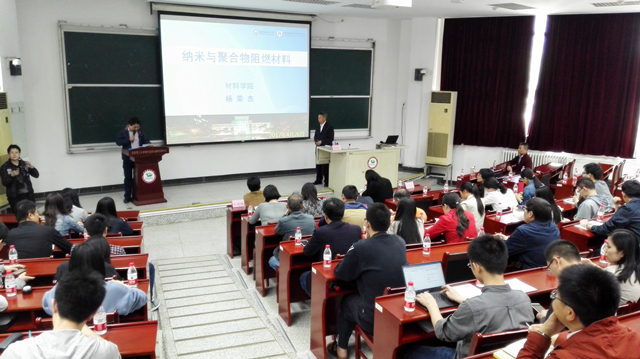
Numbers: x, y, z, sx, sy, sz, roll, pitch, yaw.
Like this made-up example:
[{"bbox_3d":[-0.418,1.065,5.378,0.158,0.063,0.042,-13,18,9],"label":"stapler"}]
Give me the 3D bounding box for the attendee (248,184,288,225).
[{"bbox_3d":[-0.679,0.708,6.143,0.520,1.260,0.720,-3,13,-20],"label":"attendee"}]

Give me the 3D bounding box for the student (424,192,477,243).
[{"bbox_3d":[1.348,0.774,5.016,0.500,1.250,0.750,-5,13,-30],"label":"student"}]

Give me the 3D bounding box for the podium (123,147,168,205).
[{"bbox_3d":[-3.486,-0.095,9.529,0.760,1.150,0.550,-6,13,-30],"label":"podium"}]

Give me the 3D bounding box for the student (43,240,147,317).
[{"bbox_3d":[-1.431,1.005,3.031,0.600,1.200,0.750,-2,12,-15],"label":"student"}]

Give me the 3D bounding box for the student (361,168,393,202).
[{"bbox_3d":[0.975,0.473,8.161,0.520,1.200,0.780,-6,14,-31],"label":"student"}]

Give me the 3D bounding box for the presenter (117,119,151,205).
[{"bbox_3d":[-3.601,-0.352,9.156,0.600,1.680,0.450,-8,15,-40],"label":"presenter"}]

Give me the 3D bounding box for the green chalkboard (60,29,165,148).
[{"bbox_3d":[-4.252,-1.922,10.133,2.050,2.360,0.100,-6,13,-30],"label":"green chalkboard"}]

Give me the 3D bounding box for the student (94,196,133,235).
[{"bbox_3d":[-2.456,0.797,5.617,0.520,1.200,0.720,-2,12,-12],"label":"student"}]

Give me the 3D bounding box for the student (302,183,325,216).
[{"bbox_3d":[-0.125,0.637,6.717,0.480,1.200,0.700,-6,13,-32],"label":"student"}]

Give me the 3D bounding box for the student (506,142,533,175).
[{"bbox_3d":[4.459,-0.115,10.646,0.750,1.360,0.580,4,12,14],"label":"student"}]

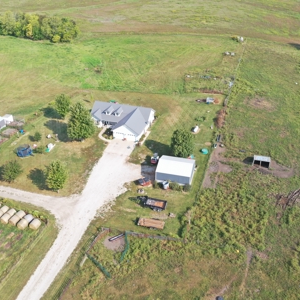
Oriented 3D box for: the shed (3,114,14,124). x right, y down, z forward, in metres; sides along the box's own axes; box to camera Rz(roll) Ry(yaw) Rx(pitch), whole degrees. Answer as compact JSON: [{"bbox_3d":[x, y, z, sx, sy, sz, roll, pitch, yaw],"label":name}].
[{"bbox_3d":[-44.486,-9.725,110.126,2.500,2.300,2.500,10,32,15],"label":"shed"}]

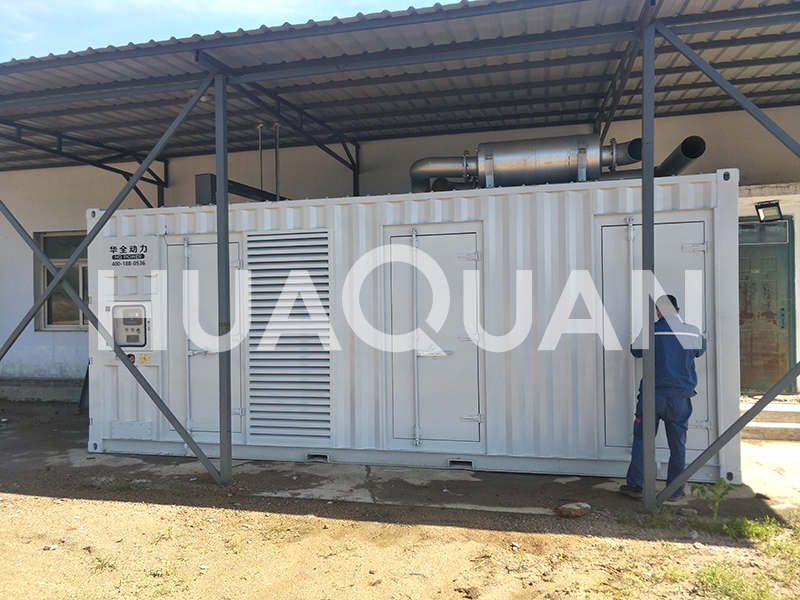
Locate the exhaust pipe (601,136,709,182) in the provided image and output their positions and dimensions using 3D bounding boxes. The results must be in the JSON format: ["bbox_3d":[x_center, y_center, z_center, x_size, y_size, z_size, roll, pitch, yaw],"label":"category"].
[{"bbox_3d":[2.657,-1.458,6.335,0.850,0.240,1.520,-1,0,13],"label":"exhaust pipe"}]

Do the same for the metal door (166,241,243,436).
[{"bbox_3d":[-2.069,0.400,6.145,0.860,2.000,0.080,-1,0,13],"label":"metal door"}]

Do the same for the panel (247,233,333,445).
[{"bbox_3d":[-1.133,0.380,5.930,0.900,2.160,0.080,-1,0,13],"label":"panel"}]

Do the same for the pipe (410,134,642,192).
[{"bbox_3d":[1.288,-1.395,6.041,2.410,0.555,0.470,-1,0,13],"label":"pipe"}]

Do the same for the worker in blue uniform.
[{"bbox_3d":[2.186,0.791,4.801,0.660,1.664,0.480,-1,0,10],"label":"worker in blue uniform"}]

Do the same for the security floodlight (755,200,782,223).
[{"bbox_3d":[4.972,-1.196,7.766,0.110,0.260,0.290,-37,21,-32],"label":"security floodlight"}]

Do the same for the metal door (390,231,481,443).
[{"bbox_3d":[0.341,0.361,5.592,0.850,1.990,0.080,-1,0,13],"label":"metal door"}]

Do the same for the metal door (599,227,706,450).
[{"bbox_3d":[2.266,0.321,5.151,0.860,2.000,0.080,-1,0,13],"label":"metal door"}]

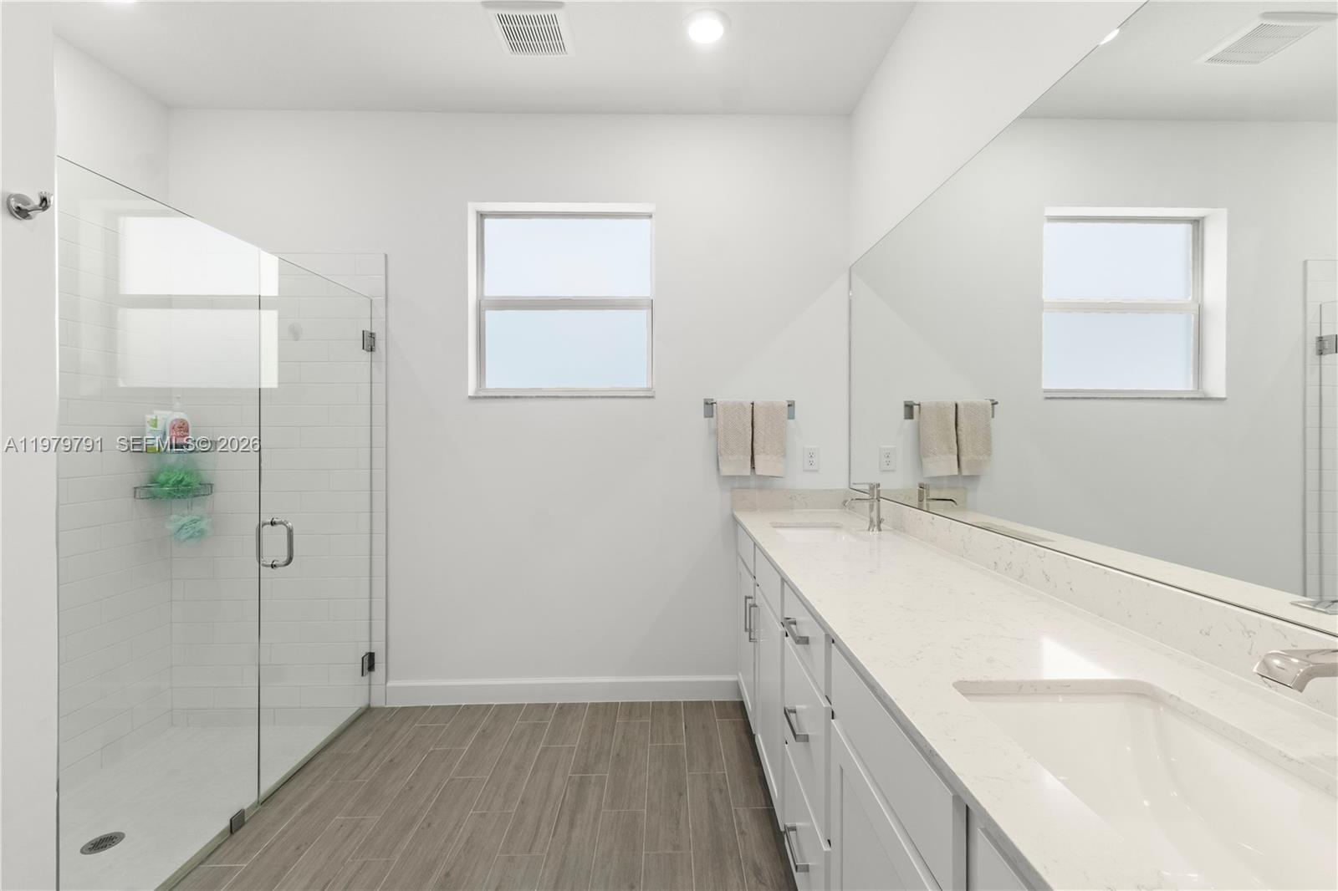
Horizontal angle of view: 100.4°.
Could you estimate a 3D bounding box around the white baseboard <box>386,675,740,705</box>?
[{"bbox_3d":[-0.500,1.185,2.687,1.704,0.115,0.015,0,1,-1],"label":"white baseboard"}]

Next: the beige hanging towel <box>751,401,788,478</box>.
[{"bbox_3d":[0.473,-0.030,2.645,0.158,0.353,0.056,0,1,-1],"label":"beige hanging towel"}]

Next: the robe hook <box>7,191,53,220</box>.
[{"bbox_3d":[-1.328,-0.501,1.165,0.055,0.056,0.051,0,1,0],"label":"robe hook"}]

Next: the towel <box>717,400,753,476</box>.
[{"bbox_3d":[0.307,-0.030,2.642,0.165,0.353,0.056,0,1,-1],"label":"towel"}]

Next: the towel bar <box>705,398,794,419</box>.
[{"bbox_3d":[0.389,-0.175,2.652,0.441,0.092,0.068,0,1,-1],"label":"towel bar"}]

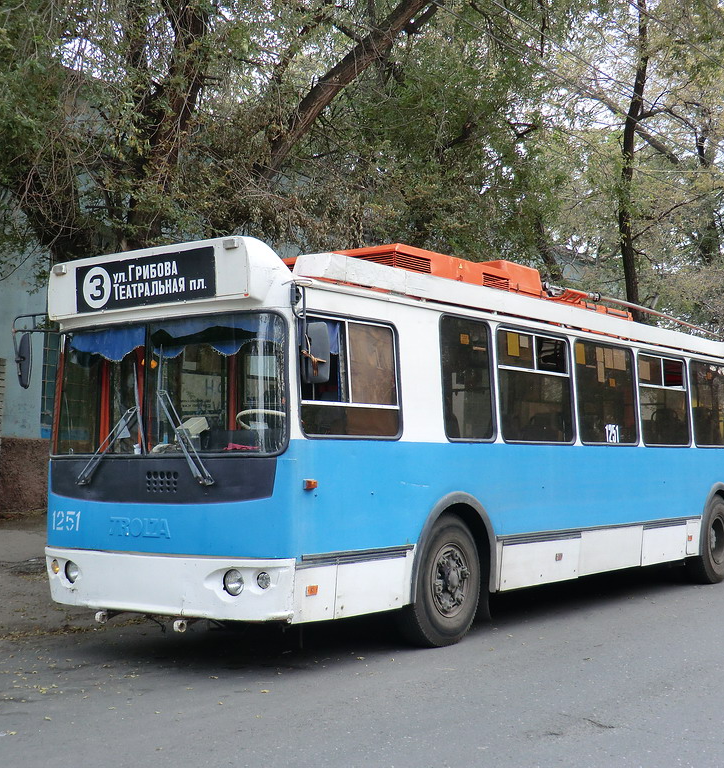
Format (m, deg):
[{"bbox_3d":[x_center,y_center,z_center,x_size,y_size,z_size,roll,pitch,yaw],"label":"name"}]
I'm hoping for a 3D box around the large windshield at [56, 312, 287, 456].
[{"bbox_3d":[-1.522,0.042,8.500,2.334,0.974,0.264,-3,-9,36],"label":"large windshield"}]

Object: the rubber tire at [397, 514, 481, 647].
[{"bbox_3d":[0.594,1.561,9.444,0.294,1.045,1.050,-3,-5,36],"label":"rubber tire"}]

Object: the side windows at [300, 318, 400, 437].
[{"bbox_3d":[-0.086,-0.042,8.399,0.061,0.883,1.198,-7,-7,36],"label":"side windows"}]

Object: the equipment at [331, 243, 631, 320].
[{"bbox_3d":[1.109,-0.854,12.189,1.472,0.589,4.872,-3,-5,36],"label":"equipment"}]

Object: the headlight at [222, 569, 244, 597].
[{"bbox_3d":[-0.829,1.325,7.919,0.178,0.178,0.091,-3,-5,36],"label":"headlight"}]

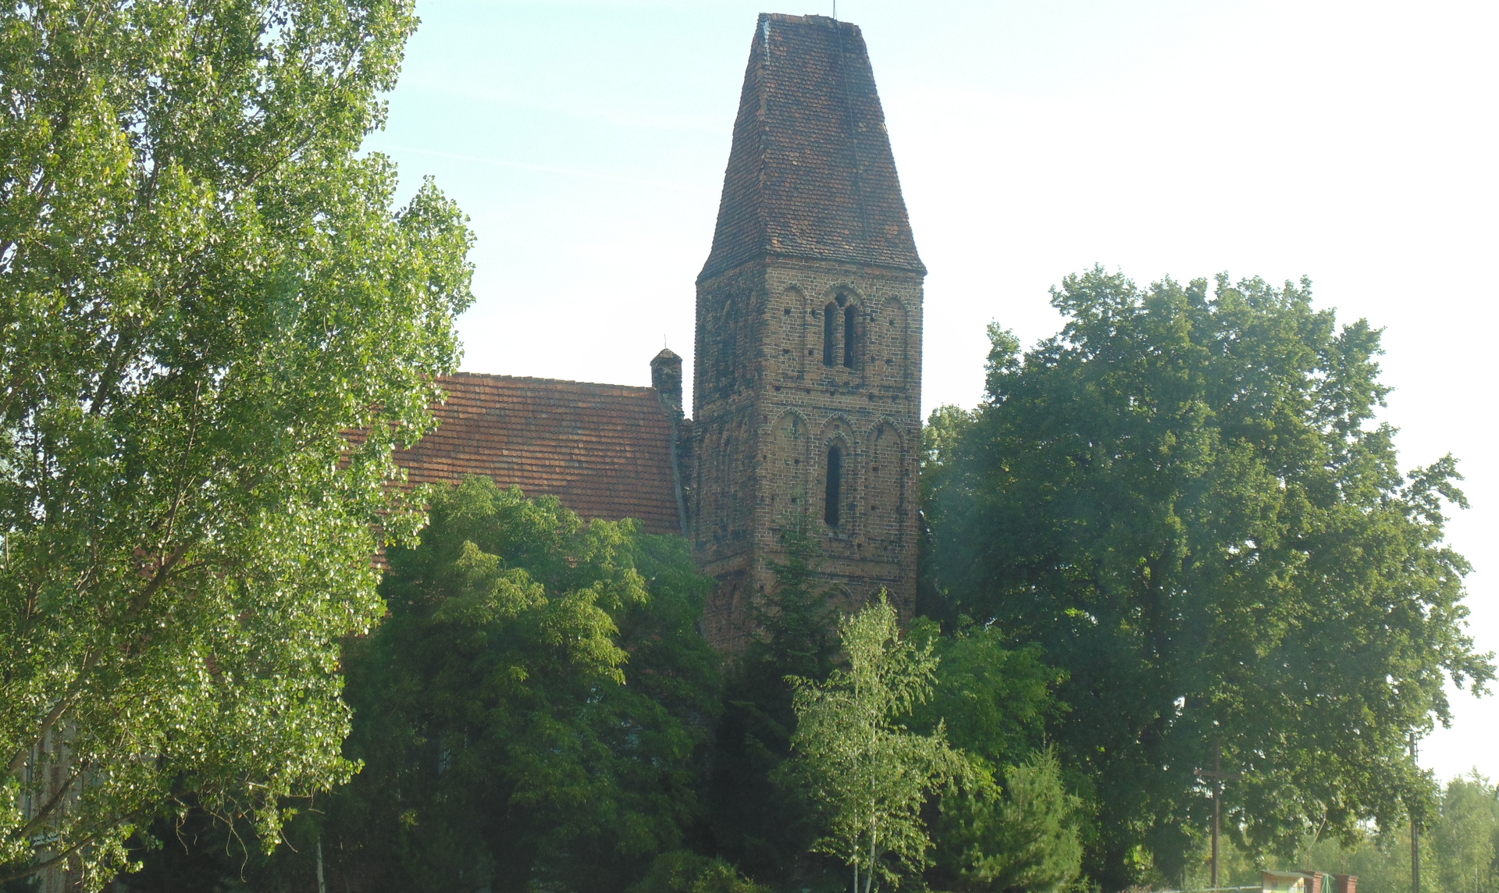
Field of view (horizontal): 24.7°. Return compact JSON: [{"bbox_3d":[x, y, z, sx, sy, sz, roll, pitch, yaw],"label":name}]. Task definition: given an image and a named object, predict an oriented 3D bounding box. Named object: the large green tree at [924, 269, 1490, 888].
[{"bbox_3d":[12.866,3.829,96.000,15.600,17.400,14.800,0,-8,7],"label":"large green tree"}]

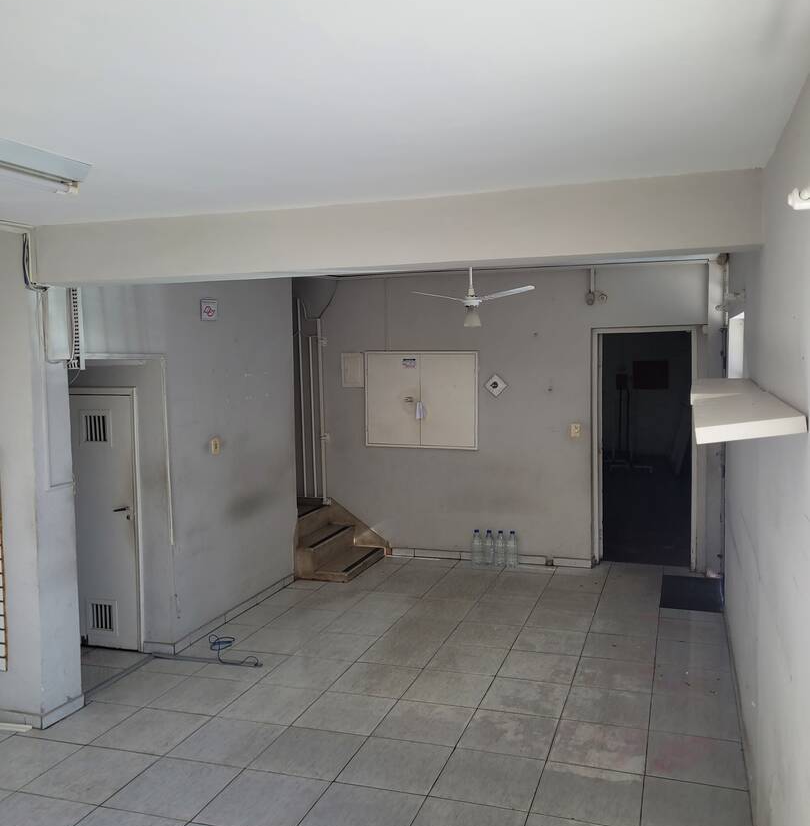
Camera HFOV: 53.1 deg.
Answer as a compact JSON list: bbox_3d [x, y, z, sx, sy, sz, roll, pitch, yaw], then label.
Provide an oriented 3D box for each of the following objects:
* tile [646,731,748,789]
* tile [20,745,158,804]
[{"bbox_3d":[1.385,1.637,3.864,0.437,0.010,0.451,0,4,19],"label":"tile"},{"bbox_3d":[-1.465,1.705,3.833,0.445,0.010,0.445,0,4,19],"label":"tile"}]

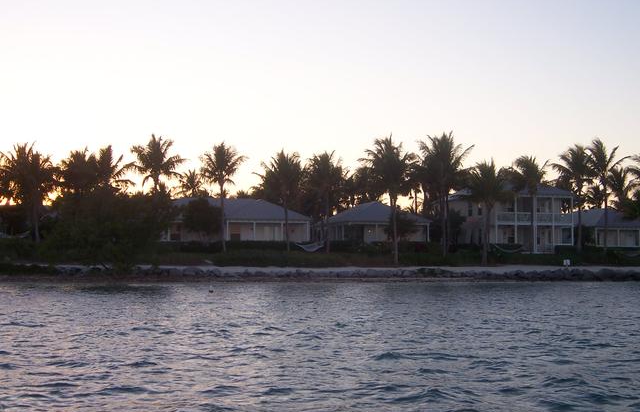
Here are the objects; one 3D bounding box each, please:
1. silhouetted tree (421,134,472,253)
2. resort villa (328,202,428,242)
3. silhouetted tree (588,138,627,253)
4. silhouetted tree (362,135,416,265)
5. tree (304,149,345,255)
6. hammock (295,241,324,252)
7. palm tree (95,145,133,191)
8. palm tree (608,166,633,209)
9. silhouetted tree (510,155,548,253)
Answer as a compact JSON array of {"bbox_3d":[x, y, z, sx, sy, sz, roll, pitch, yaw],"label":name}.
[{"bbox_3d":[11.995,-1.112,77.139,5.200,11.780,5.000,0,-3,0],"label":"silhouetted tree"},{"bbox_3d":[6.768,2.031,91.006,11.200,5.080,10.300,0,-3,-8],"label":"resort villa"},{"bbox_3d":[30.446,-1.057,86.000,4.546,12.157,4.546,0,-3,0],"label":"silhouetted tree"},{"bbox_3d":[6.531,-0.615,77.000,5.206,12.305,5.206,0,-3,0],"label":"silhouetted tree"},{"bbox_3d":[0.632,-0.428,79.109,4.300,9.980,4.300,0,-3,0],"label":"tree"},{"bbox_3d":[-0.921,3.952,78.901,3.000,1.110,1.100,0,-3,0],"label":"hammock"},{"bbox_3d":[-21.715,-0.855,85.136,4.800,11.220,4.700,0,-3,0],"label":"palm tree"},{"bbox_3d":[37.246,0.372,101.000,3.352,10.553,3.352,0,-3,0],"label":"palm tree"},{"bbox_3d":[21.426,-0.051,83.000,3.979,9.999,3.979,0,-3,0],"label":"silhouetted tree"}]

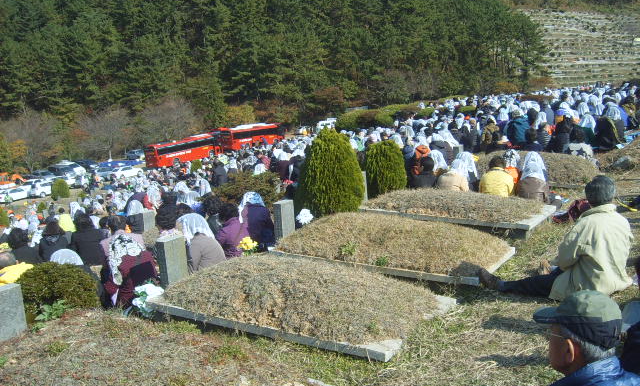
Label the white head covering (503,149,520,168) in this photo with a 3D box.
[{"bbox_3d":[2.427,-0.437,8.200,0.200,0.230,0.220,-7,10,-15],"label":"white head covering"}]

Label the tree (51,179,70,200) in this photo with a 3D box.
[{"bbox_3d":[-28.071,-0.379,70.000,2.000,2.050,2.000,-8,11,-20],"label":"tree"}]

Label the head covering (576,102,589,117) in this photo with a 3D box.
[{"bbox_3d":[5.679,-1.807,14.000,0.230,0.310,0.260,-6,10,-12],"label":"head covering"}]

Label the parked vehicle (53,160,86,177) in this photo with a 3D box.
[{"bbox_3d":[-36.534,-3.632,94.000,4.700,1.900,1.850,1,12,15],"label":"parked vehicle"}]

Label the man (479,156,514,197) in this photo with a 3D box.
[{"bbox_3d":[2.196,-0.143,8.050,0.450,0.700,0.580,-1,12,6],"label":"man"}]

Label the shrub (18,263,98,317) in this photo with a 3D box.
[{"bbox_3d":[-1.947,0.723,4.800,0.600,0.450,0.580,-7,15,-21],"label":"shrub"}]

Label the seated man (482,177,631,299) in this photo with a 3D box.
[{"bbox_3d":[1.699,0.284,4.650,0.560,0.830,0.950,-13,13,-41],"label":"seated man"}]

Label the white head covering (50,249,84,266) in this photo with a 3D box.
[{"bbox_3d":[-2.029,0.583,5.200,0.250,0.260,0.270,-9,11,-25],"label":"white head covering"}]

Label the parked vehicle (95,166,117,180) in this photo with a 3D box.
[{"bbox_3d":[-29.138,-2.804,90.000,1.800,1.470,4.500,3,12,33],"label":"parked vehicle"}]

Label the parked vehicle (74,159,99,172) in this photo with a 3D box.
[{"bbox_3d":[-36.316,-4.172,100.000,4.500,1.600,1.850,1,12,15],"label":"parked vehicle"}]

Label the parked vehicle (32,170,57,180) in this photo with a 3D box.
[{"bbox_3d":[-37.900,-2.295,90.000,4.500,1.470,1.800,-14,19,-41],"label":"parked vehicle"}]

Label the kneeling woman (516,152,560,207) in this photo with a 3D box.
[{"bbox_3d":[2.631,-0.165,7.900,0.460,0.700,0.650,0,12,8],"label":"kneeling woman"}]

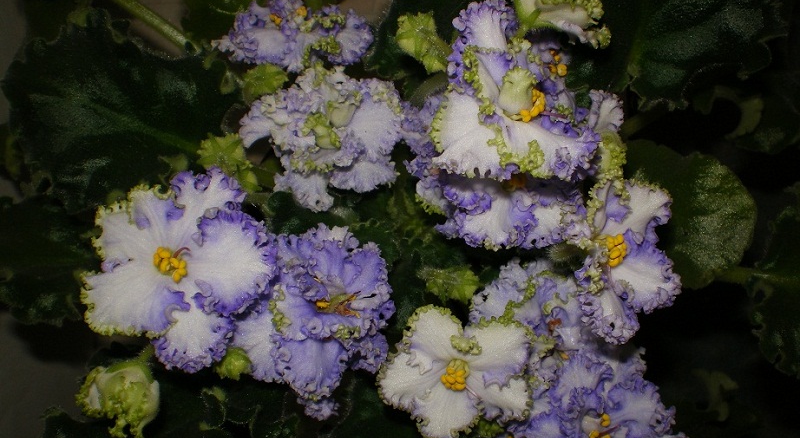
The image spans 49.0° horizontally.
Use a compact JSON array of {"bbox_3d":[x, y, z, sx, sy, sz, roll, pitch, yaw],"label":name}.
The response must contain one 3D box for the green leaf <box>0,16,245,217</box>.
[{"bbox_3d":[-0.101,-0.039,0.318,0.078,0.020,0.068,17,68,15],"label":"green leaf"}]

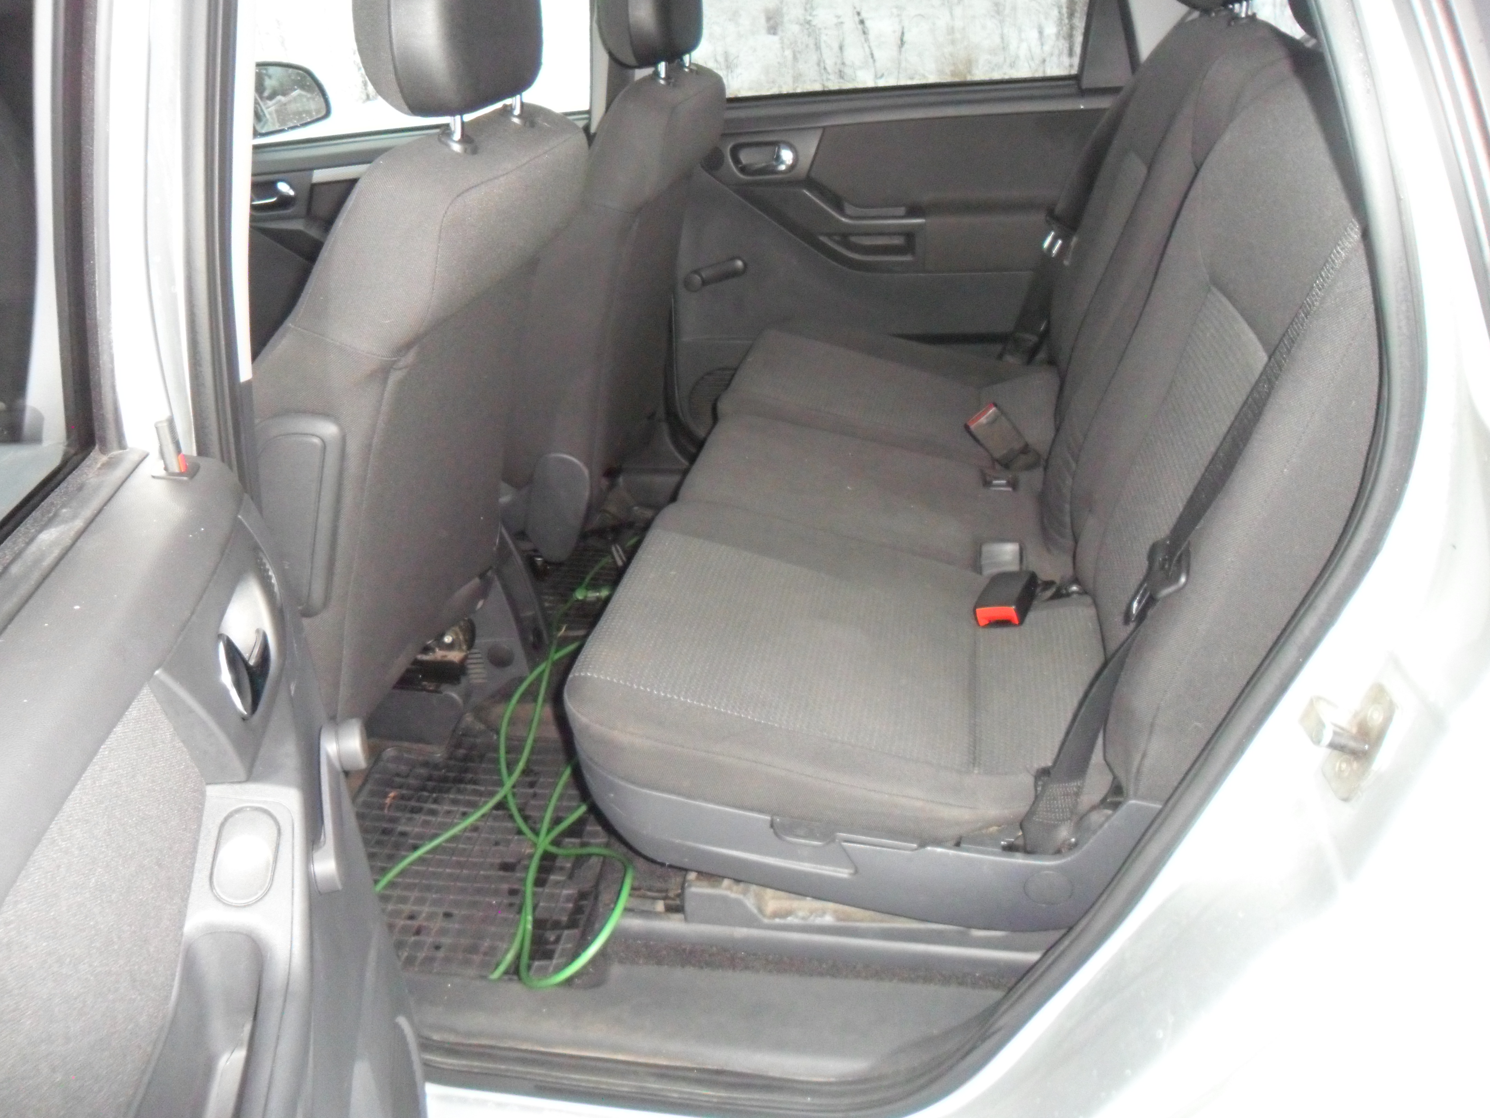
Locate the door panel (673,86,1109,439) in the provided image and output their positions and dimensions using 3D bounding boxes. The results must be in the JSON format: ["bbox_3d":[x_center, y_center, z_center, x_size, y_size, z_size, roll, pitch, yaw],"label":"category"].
[{"bbox_3d":[0.248,-0.508,2.084,0.810,0.640,0.110,2,29,9],"label":"door panel"}]

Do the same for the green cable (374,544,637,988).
[{"bbox_3d":[-0.210,0.152,1.539,0.310,0.110,0.930,2,29,9],"label":"green cable"}]

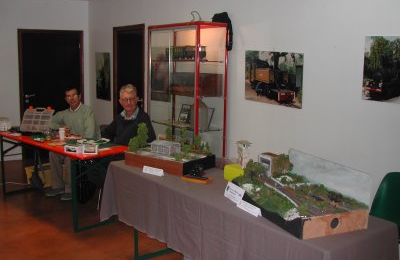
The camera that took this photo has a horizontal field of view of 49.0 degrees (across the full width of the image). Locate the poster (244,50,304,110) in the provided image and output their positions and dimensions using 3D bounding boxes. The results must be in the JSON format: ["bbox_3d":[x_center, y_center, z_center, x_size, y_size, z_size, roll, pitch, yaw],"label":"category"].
[{"bbox_3d":[0.668,-0.481,4.070,0.020,0.485,0.745,-6,12,-36],"label":"poster"}]

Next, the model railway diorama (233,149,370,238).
[{"bbox_3d":[0.573,0.350,2.649,0.435,0.305,0.759,-3,10,-23],"label":"model railway diorama"}]

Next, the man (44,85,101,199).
[{"bbox_3d":[-1.544,0.144,5.354,0.530,1.310,0.670,5,10,22],"label":"man"}]

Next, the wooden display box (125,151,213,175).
[{"bbox_3d":[-0.255,0.253,3.764,0.649,0.105,0.427,8,12,37],"label":"wooden display box"}]

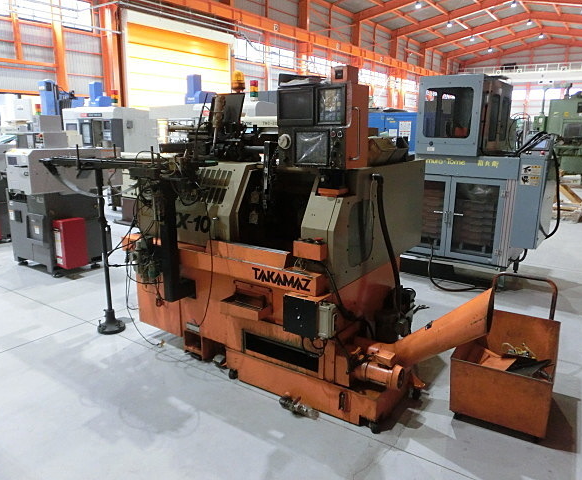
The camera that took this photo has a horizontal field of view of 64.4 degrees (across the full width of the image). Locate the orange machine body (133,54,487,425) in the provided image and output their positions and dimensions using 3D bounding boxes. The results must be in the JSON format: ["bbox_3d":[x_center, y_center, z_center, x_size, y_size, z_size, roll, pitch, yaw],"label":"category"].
[{"bbox_3d":[0.103,-0.105,3.095,2.338,1.806,1.372,8,14,34],"label":"orange machine body"}]

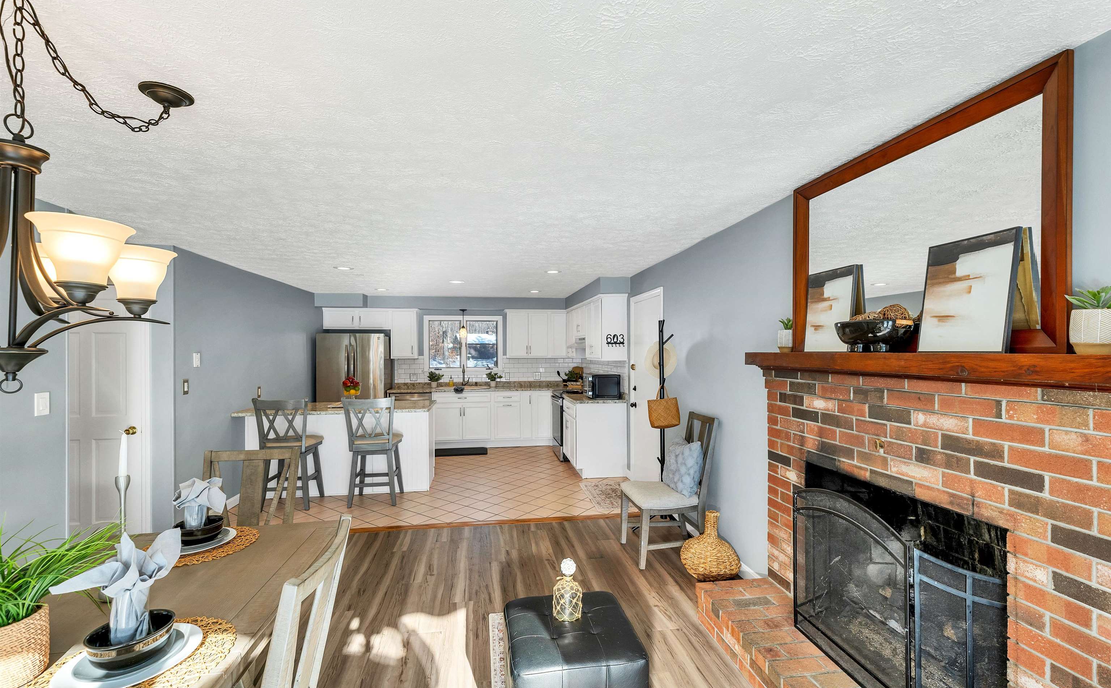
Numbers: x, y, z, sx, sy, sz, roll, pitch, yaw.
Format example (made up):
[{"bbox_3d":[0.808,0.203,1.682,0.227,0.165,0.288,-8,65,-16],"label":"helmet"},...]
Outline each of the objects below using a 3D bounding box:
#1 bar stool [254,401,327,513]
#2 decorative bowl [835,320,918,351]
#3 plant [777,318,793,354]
[{"bbox_3d":[-2.583,1.051,4.232,0.495,1.075,0.550,0,-1,-9],"label":"bar stool"},{"bbox_3d":[1.301,-0.023,1.756,0.255,0.125,0.265,0,-1,0],"label":"decorative bowl"},{"bbox_3d":[1.264,-0.047,2.358,0.110,0.190,0.110,0,-1,-9],"label":"plant"}]

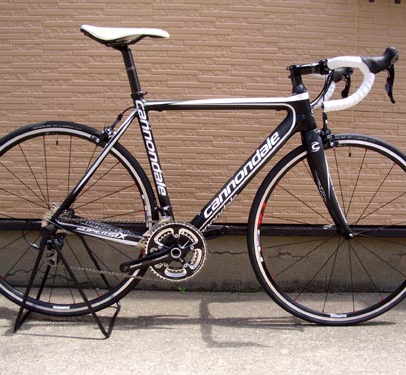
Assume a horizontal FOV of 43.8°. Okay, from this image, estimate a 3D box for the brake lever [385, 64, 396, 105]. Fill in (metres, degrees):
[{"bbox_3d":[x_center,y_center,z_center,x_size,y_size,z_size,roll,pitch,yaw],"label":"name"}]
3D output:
[{"bbox_3d":[0.548,-0.301,1.477,0.032,0.118,0.026,1,8,-1],"label":"brake lever"}]

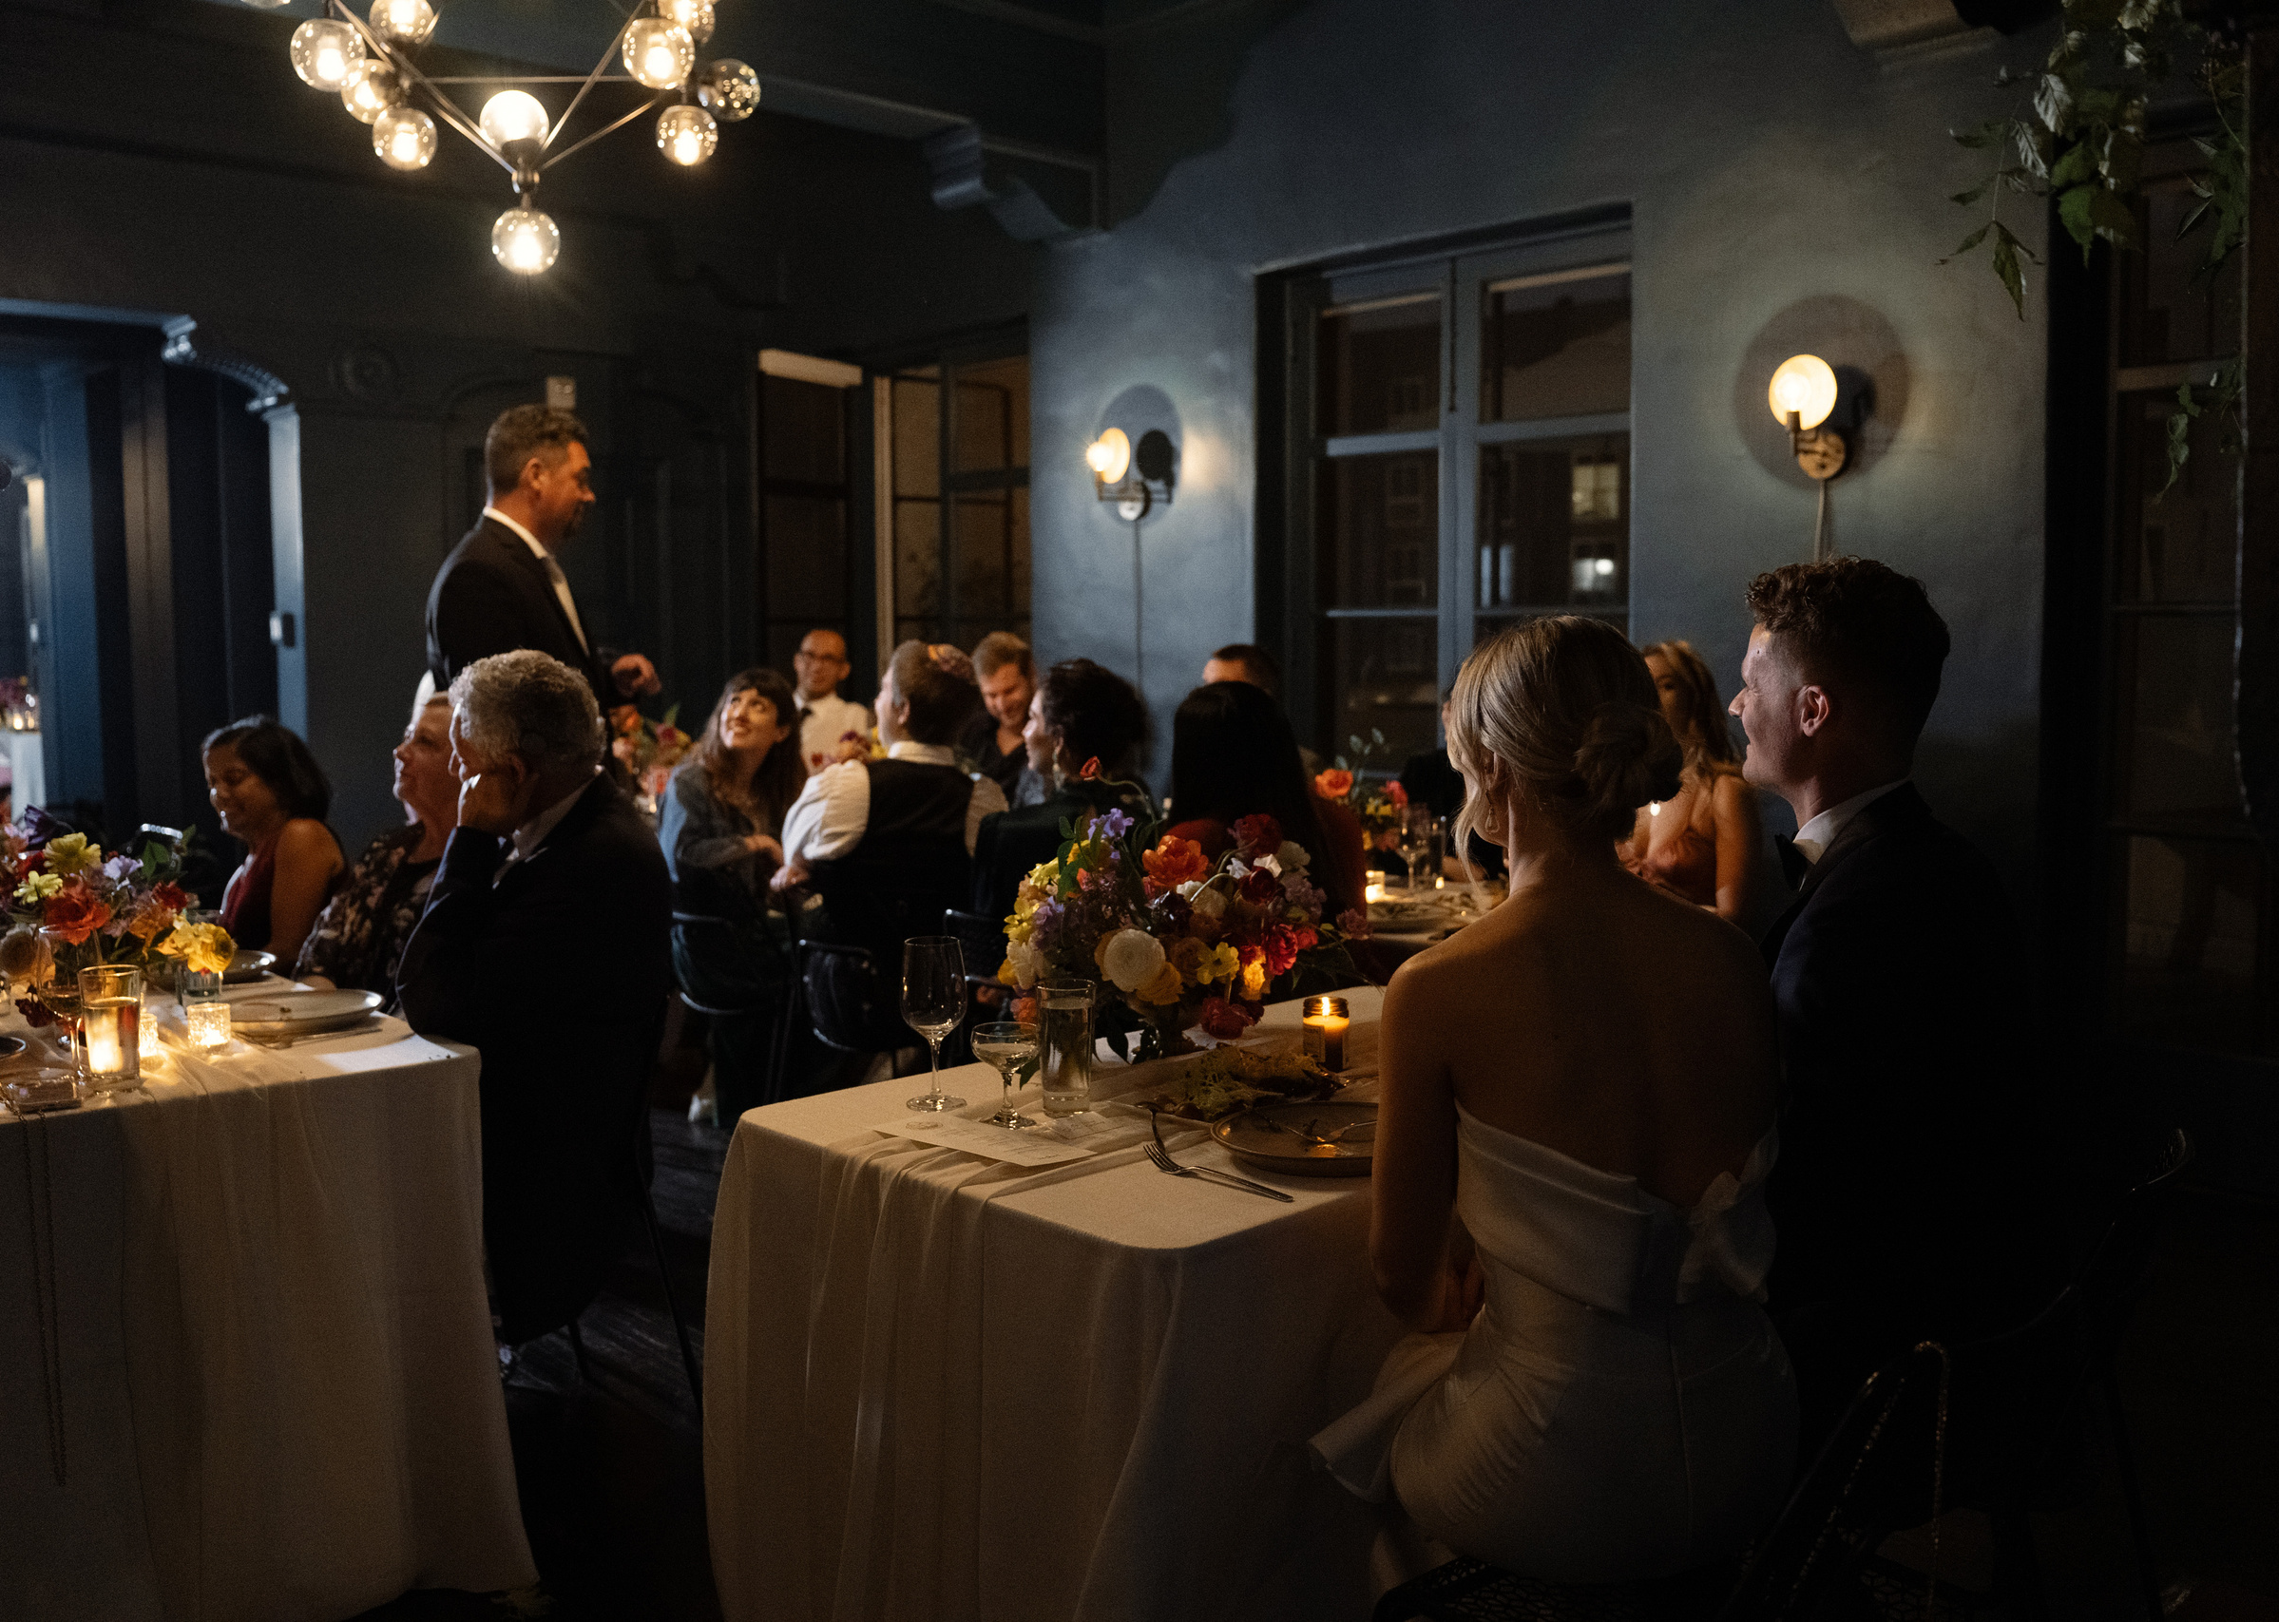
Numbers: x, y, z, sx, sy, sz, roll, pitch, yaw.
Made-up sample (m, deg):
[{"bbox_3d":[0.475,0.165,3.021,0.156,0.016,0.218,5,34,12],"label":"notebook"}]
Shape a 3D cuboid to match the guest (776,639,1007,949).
[{"bbox_3d":[-0.559,0.271,4.293,0.520,1.310,0.700,-5,7,-43],"label":"guest"}]

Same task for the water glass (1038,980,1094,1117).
[{"bbox_3d":[-0.089,0.284,2.281,0.067,0.152,0.067,0,5,0],"label":"water glass"}]

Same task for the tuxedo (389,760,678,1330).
[{"bbox_3d":[-0.981,0.422,2.882,0.620,0.930,0.530,-2,6,-22],"label":"tuxedo"}]

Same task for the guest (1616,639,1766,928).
[{"bbox_3d":[1.115,0.293,4.244,0.650,1.320,0.480,-4,6,-35],"label":"guest"}]

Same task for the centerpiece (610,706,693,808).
[{"bbox_3d":[-1.629,-0.157,6.301,0.400,0.390,0.400,-5,7,-44],"label":"centerpiece"}]

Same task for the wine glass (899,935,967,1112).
[{"bbox_3d":[-0.258,0.261,2.355,0.083,0.212,0.083,0,5,0],"label":"wine glass"}]

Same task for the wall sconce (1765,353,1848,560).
[{"bbox_3d":[1.589,-0.846,4.507,0.170,0.480,0.165,-5,7,-44],"label":"wall sconce"}]

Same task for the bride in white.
[{"bbox_3d":[0.337,0.474,1.963,0.450,1.330,0.720,-4,7,-37],"label":"bride in white"}]

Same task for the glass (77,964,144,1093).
[{"bbox_3d":[-1.315,0.276,2.420,0.072,0.146,0.072,0,5,0],"label":"glass"}]

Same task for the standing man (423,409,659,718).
[{"bbox_3d":[-1.149,0.112,3.668,0.460,1.800,0.540,-1,5,-5],"label":"standing man"}]

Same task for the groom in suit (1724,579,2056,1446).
[{"bbox_3d":[0.675,0.429,2.155,0.720,1.410,0.520,4,6,39],"label":"groom in suit"}]

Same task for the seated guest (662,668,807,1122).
[{"bbox_3d":[-0.976,0.270,4.864,0.720,1.280,0.500,3,6,30],"label":"seated guest"}]

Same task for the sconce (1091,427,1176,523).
[{"bbox_3d":[-0.076,-1.178,6.610,0.200,0.330,0.200,-5,7,-43],"label":"sconce"}]

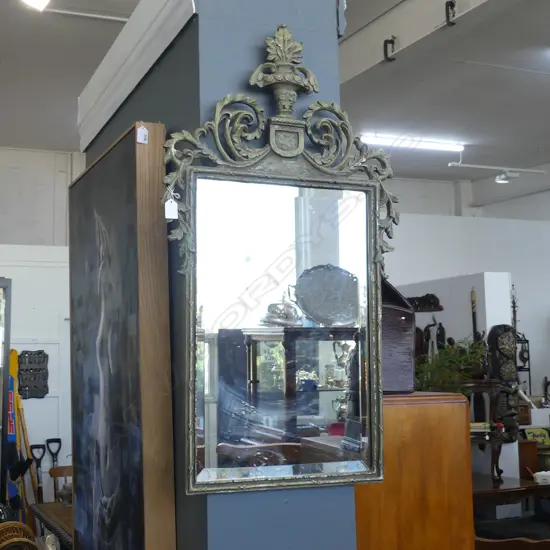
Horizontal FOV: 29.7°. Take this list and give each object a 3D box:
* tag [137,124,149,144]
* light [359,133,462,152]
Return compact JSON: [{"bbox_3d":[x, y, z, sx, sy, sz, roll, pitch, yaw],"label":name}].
[{"bbox_3d":[-0.334,-0.352,2.620,0.029,0.045,0.003,4,-8,-23],"label":"tag"},{"bbox_3d":[1.409,-1.335,10.515,1.220,0.085,0.075,1,-6,-25],"label":"light"}]

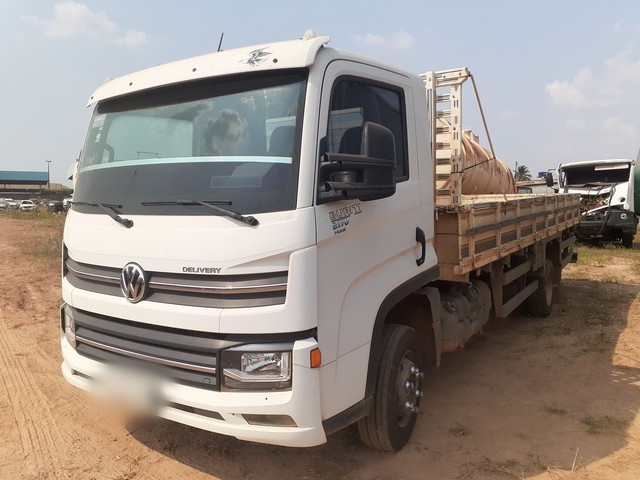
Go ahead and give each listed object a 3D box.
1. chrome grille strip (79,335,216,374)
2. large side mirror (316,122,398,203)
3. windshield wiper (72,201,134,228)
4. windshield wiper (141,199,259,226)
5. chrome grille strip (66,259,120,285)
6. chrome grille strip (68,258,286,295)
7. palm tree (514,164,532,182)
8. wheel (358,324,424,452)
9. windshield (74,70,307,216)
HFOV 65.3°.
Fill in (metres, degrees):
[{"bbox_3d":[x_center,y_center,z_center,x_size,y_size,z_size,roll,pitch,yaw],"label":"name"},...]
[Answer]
[{"bbox_3d":[-0.998,0.609,2.679,1.210,0.050,0.070,2,6,34],"label":"chrome grille strip"},{"bbox_3d":[0.192,-0.366,2.364,0.280,0.385,0.350,2,6,34],"label":"large side mirror"},{"bbox_3d":[-1.312,-0.161,2.956,0.810,0.140,0.100,3,7,42],"label":"windshield wiper"},{"bbox_3d":[-0.629,-0.132,2.512,0.800,0.140,0.100,2,6,28],"label":"windshield wiper"},{"bbox_3d":[-1.378,0.193,2.976,0.820,0.060,0.080,4,7,44],"label":"chrome grille strip"},{"bbox_3d":[-0.965,0.204,2.703,1.860,0.080,0.200,2,6,34],"label":"chrome grille strip"},{"bbox_3d":[42.668,-12.343,105.313,3.900,6.894,3.900,1,6,22],"label":"palm tree"},{"bbox_3d":[0.458,0.946,3.311,0.240,0.785,0.785,2,6,28],"label":"wheel"},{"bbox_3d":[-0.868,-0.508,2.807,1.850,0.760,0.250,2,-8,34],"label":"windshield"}]

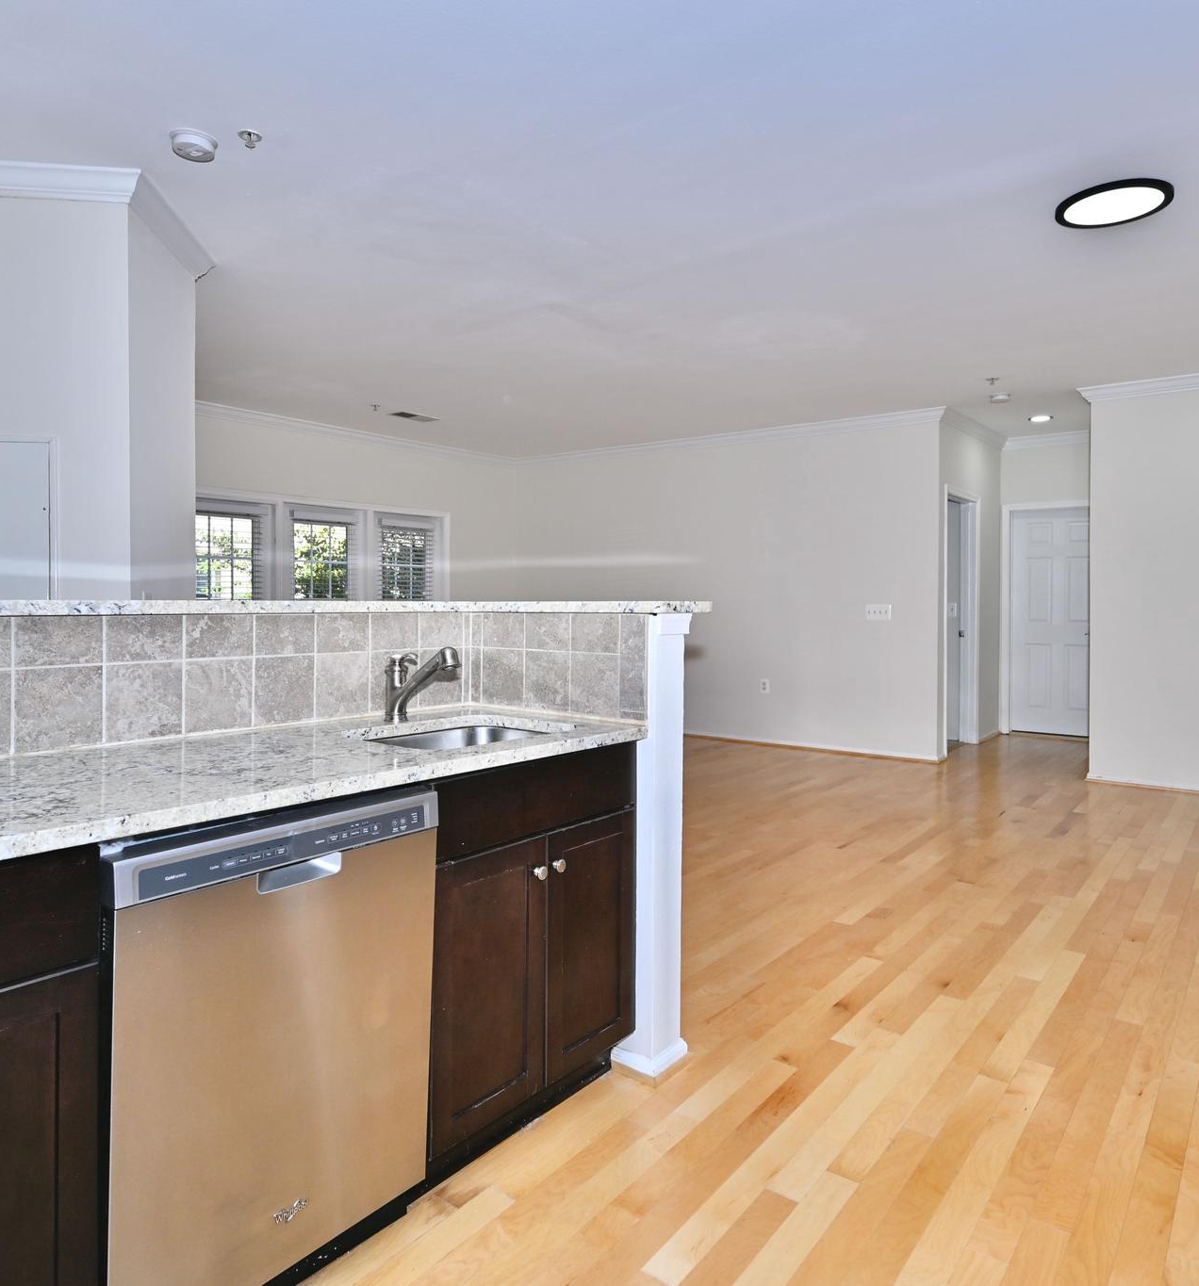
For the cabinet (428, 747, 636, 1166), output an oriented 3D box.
[{"bbox_3d":[-0.371,0.699,2.176,0.625,0.875,0.690,2,3,38],"label":"cabinet"}]

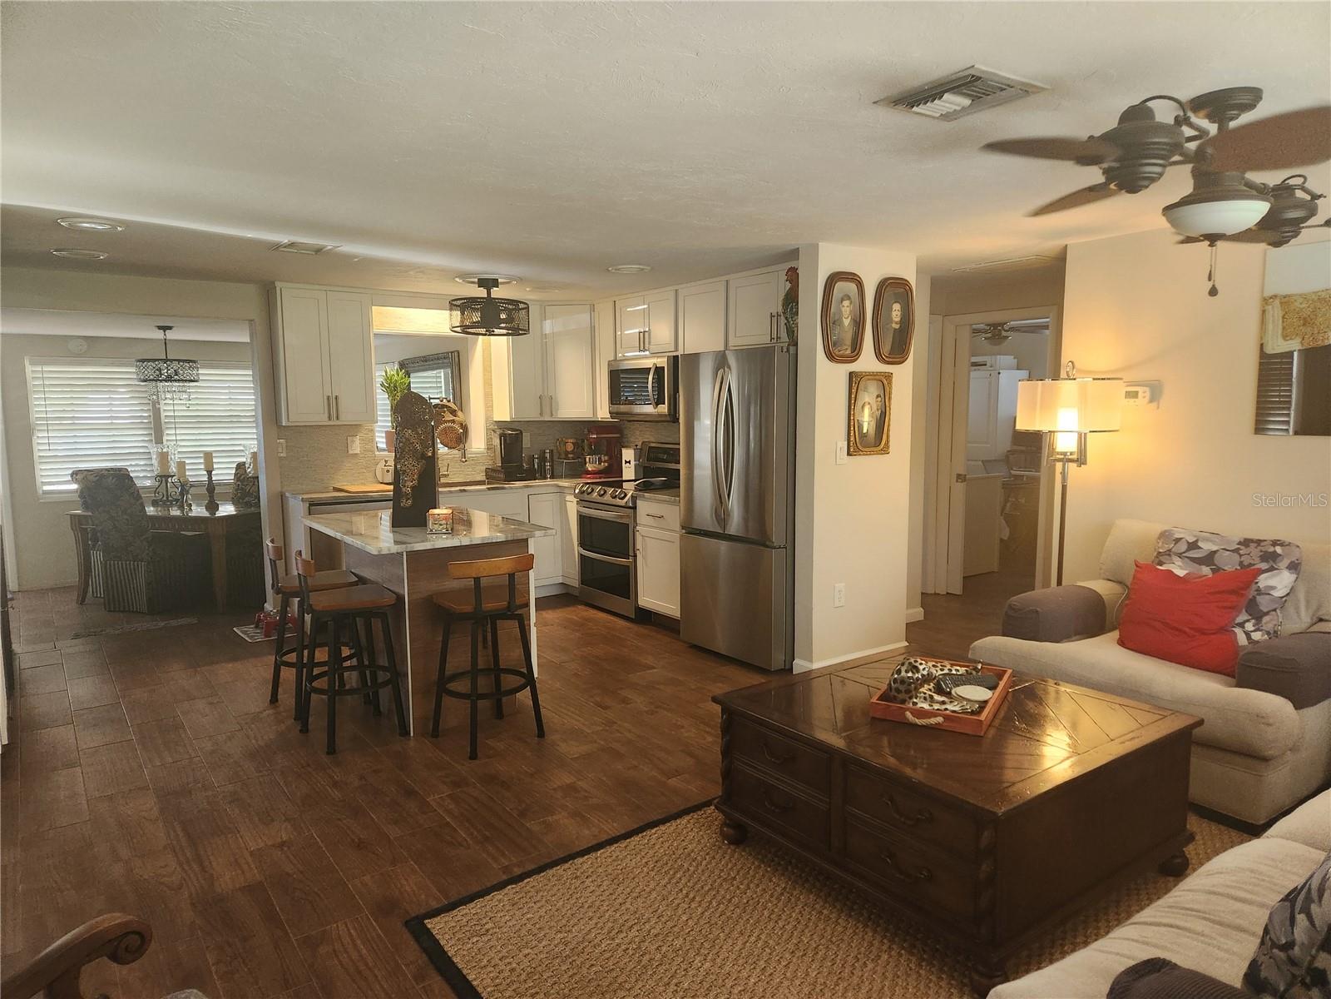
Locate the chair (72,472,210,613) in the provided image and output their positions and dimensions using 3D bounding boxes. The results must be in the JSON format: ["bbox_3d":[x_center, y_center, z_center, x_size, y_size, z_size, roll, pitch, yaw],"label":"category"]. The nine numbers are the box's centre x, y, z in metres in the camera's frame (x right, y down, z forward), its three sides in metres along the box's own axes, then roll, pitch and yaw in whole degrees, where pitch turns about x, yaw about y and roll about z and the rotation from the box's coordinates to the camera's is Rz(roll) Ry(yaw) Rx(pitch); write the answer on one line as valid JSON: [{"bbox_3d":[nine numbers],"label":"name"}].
[{"bbox_3d":[-3.989,0.293,6.666,0.480,1.070,0.680,1,7,11],"label":"chair"}]

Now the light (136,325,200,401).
[{"bbox_3d":[-3.666,-0.994,6.509,0.420,0.540,0.420,-5,8,-35],"label":"light"}]

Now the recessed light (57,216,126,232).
[{"bbox_3d":[-2.547,-1.218,3.925,0.270,0.030,0.270,-5,8,-35],"label":"recessed light"}]

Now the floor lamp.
[{"bbox_3d":[1.948,0.196,4.383,0.510,1.728,0.510,-5,8,-36],"label":"floor lamp"}]

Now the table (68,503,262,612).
[{"bbox_3d":[-3.717,0.407,7.070,1.240,0.750,1.300,1,7,8],"label":"table"}]

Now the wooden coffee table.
[{"bbox_3d":[0.942,0.957,3.002,1.100,0.520,1.105,-5,8,-36],"label":"wooden coffee table"}]

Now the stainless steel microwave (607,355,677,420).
[{"bbox_3d":[-0.041,-0.834,6.609,0.400,0.420,0.770,-5,7,-36],"label":"stainless steel microwave"}]

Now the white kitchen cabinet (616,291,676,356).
[{"bbox_3d":[-0.018,-1.292,6.585,0.330,0.455,0.770,-5,7,-36],"label":"white kitchen cabinet"}]

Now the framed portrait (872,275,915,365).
[{"bbox_3d":[1.380,-1.069,5.305,0.360,0.515,0.045,-5,7,-36],"label":"framed portrait"}]

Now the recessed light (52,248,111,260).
[{"bbox_3d":[-3.094,-1.296,4.673,0.270,0.030,0.270,-5,8,-35],"label":"recessed light"}]

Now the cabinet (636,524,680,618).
[{"bbox_3d":[0.186,0.465,6.128,0.600,0.585,0.500,-5,8,-35],"label":"cabinet"}]

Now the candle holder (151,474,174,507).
[{"bbox_3d":[-4.040,-0.083,7.136,0.200,0.265,0.200,-5,7,-36],"label":"candle holder"}]

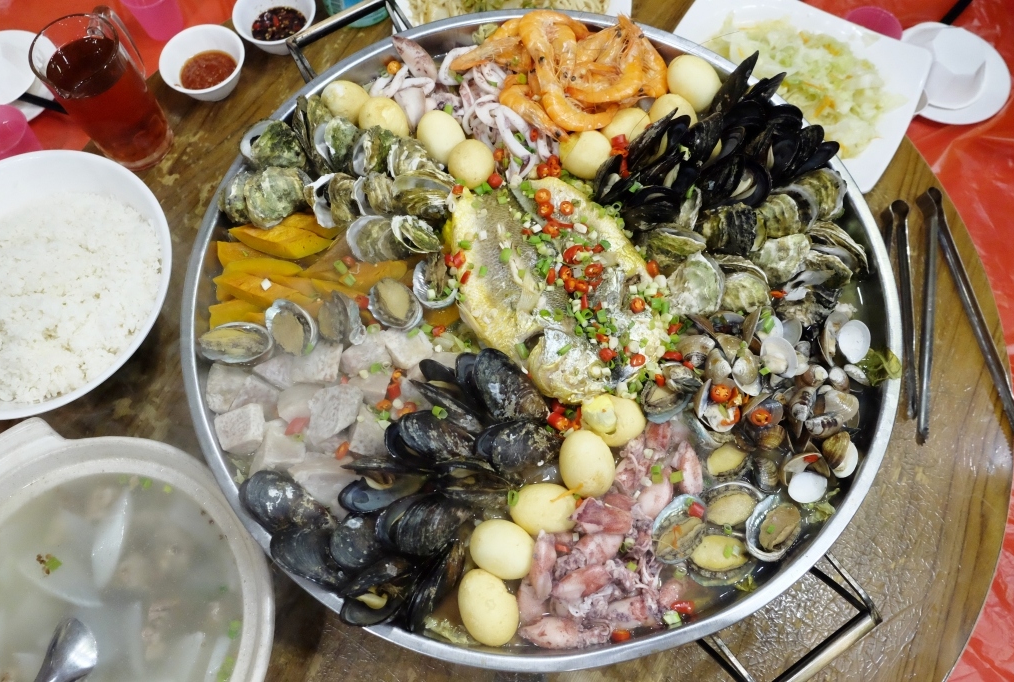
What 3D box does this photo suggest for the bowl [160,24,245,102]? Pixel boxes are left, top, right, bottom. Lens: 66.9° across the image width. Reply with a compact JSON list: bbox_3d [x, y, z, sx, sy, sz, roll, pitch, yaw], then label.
[{"bbox_3d":[-0.313,-0.285,0.809,0.087,0.040,0.087,0,70,1],"label":"bowl"}]

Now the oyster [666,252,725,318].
[{"bbox_3d":[0.156,-0.046,0.634,0.048,0.026,0.060,19,69,7],"label":"oyster"}]

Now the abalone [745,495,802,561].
[{"bbox_3d":[0.202,0.141,0.582,0.041,0.020,0.051,23,70,9],"label":"abalone"}]

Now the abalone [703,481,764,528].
[{"bbox_3d":[0.179,0.130,0.609,0.053,0.022,0.041,-17,71,-7],"label":"abalone"}]

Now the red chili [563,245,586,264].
[{"bbox_3d":[0.055,-0.070,0.625,0.018,0.010,0.018,-19,69,-7],"label":"red chili"}]

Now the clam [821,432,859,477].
[{"bbox_3d":[0.263,0.089,0.605,0.027,0.028,0.036,-29,71,-10],"label":"clam"}]

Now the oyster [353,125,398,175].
[{"bbox_3d":[-0.121,-0.176,0.710,0.040,0.042,0.049,-10,69,-3],"label":"oyster"}]

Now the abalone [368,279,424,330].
[{"bbox_3d":[-0.096,-0.032,0.664,0.041,0.022,0.054,-38,73,-13],"label":"abalone"}]

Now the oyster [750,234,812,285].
[{"bbox_3d":[0.236,-0.070,0.663,0.055,0.032,0.043,-24,70,-8],"label":"oyster"}]

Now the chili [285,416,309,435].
[{"bbox_3d":[-0.171,0.069,0.625,0.022,0.008,0.010,-36,73,-12],"label":"chili"}]

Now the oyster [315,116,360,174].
[{"bbox_3d":[-0.154,-0.178,0.699,0.042,0.036,0.050,-12,70,-4],"label":"oyster"}]

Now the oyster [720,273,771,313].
[{"bbox_3d":[0.201,-0.042,0.646,0.043,0.024,0.038,-6,70,-3],"label":"oyster"}]

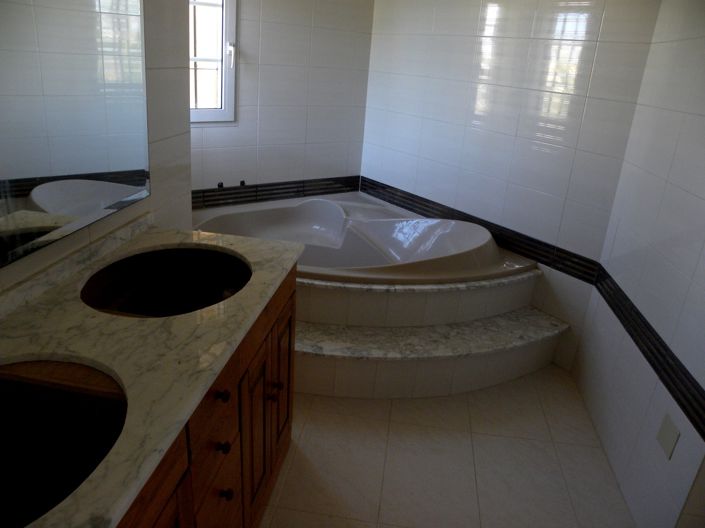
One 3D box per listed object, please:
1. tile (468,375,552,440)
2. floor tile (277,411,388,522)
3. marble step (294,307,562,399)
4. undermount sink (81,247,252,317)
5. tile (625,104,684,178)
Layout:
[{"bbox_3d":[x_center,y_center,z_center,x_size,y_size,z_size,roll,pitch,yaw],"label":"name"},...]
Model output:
[{"bbox_3d":[0.679,0.609,2.368,0.328,0.010,0.512,6,22,6],"label":"tile"},{"bbox_3d":[-0.046,0.725,1.957,0.332,0.010,0.517,6,22,6],"label":"floor tile"},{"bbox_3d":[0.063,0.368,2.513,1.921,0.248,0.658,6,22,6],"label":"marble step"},{"bbox_3d":[-0.507,0.106,1.520,0.428,0.160,0.524,6,22,6],"label":"undermount sink"},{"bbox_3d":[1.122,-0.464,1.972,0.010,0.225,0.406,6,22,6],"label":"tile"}]

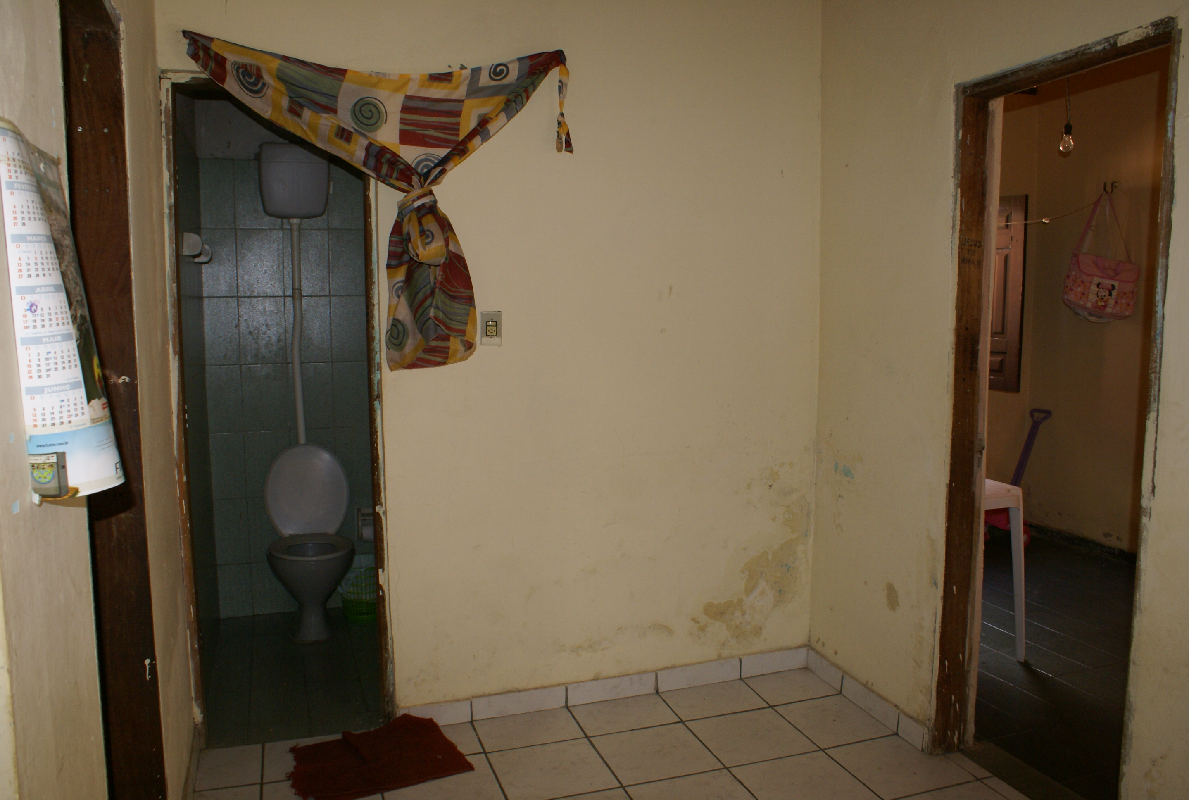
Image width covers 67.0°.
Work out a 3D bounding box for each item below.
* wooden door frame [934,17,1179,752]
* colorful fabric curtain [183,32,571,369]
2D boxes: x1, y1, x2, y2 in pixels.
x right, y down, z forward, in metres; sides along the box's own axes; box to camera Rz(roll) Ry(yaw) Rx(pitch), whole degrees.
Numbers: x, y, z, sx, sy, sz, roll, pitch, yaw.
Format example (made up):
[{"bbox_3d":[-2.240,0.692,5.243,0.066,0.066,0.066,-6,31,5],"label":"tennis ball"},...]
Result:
[{"bbox_3d":[1.250,0.140,2.450,0.130,2.100,0.729,-2,7,-18],"label":"wooden door frame"},{"bbox_3d":[-0.629,-0.602,2.821,1.153,0.995,0.090,-2,7,-18],"label":"colorful fabric curtain"}]

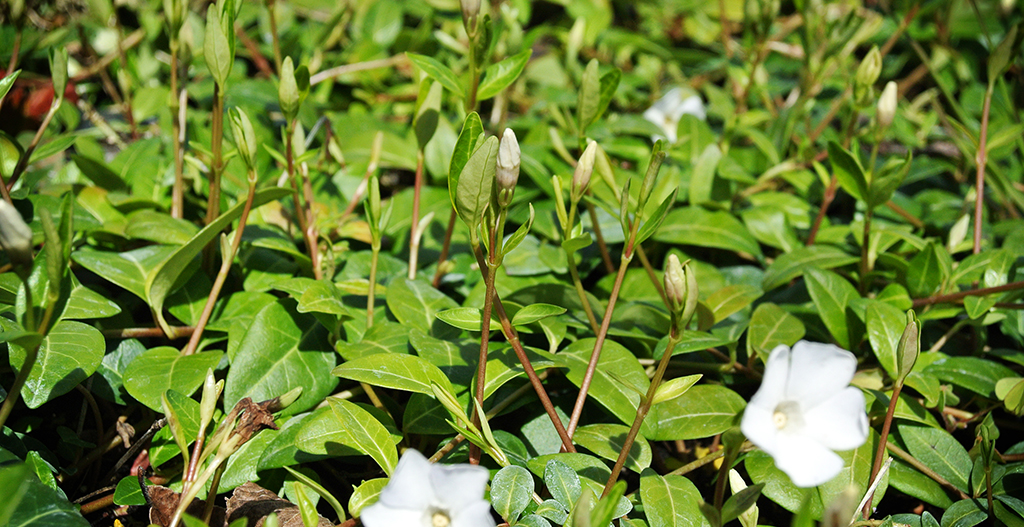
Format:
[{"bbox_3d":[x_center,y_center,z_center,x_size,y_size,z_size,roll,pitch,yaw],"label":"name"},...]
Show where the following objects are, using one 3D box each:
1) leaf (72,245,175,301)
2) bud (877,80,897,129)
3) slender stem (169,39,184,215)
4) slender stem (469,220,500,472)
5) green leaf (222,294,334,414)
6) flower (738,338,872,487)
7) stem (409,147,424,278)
[{"bbox_3d":[-0.109,0.003,0.590,0.037,0.006,0.017,23,41,40],"label":"leaf"},{"bbox_3d":[0.111,-0.047,0.625,0.005,0.015,0.005,15,12,-3],"label":"bud"},{"bbox_3d":[-0.108,-0.043,0.680,0.003,0.058,0.003,-1,17,0],"label":"slender stem"},{"bbox_3d":[-0.006,0.019,0.493,0.003,0.058,0.003,5,13,0],"label":"slender stem"},{"bbox_3d":[-0.059,0.024,0.535,0.027,0.006,0.037,37,69,14],"label":"green leaf"},{"bbox_3d":[0.062,0.032,0.447,0.029,0.031,0.012,-4,-15,-13],"label":"flower"},{"bbox_3d":[-0.028,-0.014,0.615,0.002,0.041,0.002,4,14,-1],"label":"stem"}]

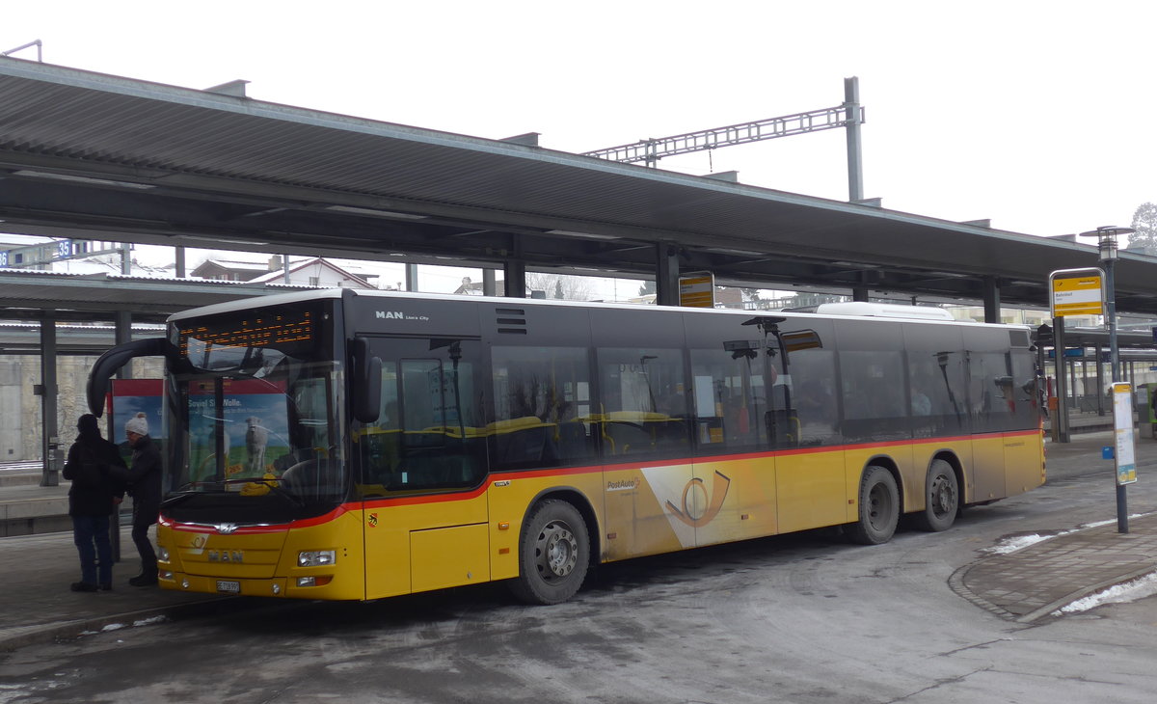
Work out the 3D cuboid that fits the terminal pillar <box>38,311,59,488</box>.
[{"bbox_3d":[-14.902,1.287,41.301,0.330,4.970,0.330,-4,-3,40],"label":"terminal pillar"}]

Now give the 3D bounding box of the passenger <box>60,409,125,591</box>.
[{"bbox_3d":[-4.828,1.486,14.599,0.550,1.728,0.430,-1,-3,-30],"label":"passenger"}]

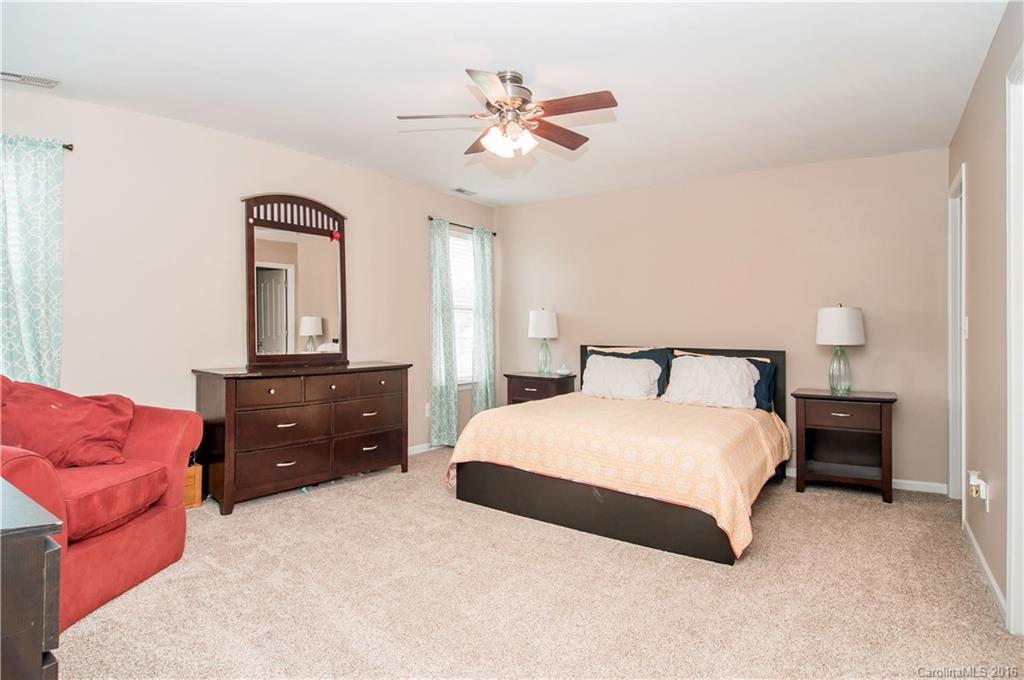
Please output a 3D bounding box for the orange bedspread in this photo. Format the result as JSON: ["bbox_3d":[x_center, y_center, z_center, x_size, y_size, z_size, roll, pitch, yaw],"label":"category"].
[{"bbox_3d":[0.882,0.797,3.611,1.897,0.551,1.754,1,3,33],"label":"orange bedspread"}]

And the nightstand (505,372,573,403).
[{"bbox_3d":[0.315,0.738,5.200,0.630,0.715,0.420,0,1,37],"label":"nightstand"}]

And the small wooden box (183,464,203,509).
[{"bbox_3d":[-2.223,0.992,3.234,0.180,0.270,0.210,0,1,38],"label":"small wooden box"}]

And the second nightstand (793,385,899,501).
[{"bbox_3d":[2.479,0.761,3.621,0.622,0.704,0.408,1,2,31],"label":"second nightstand"}]

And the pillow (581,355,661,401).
[{"bbox_3d":[0.967,0.333,4.284,0.653,0.377,0.163,1,-29,33],"label":"pillow"}]

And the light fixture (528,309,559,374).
[{"bbox_3d":[0.321,0.010,4.845,0.296,0.653,0.296,0,2,4],"label":"light fixture"}]

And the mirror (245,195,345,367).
[{"bbox_3d":[-1.588,-0.423,3.550,0.071,1.193,0.734,2,3,40],"label":"mirror"}]

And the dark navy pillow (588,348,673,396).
[{"bbox_3d":[1.076,0.291,4.386,0.694,0.428,0.153,1,-19,33],"label":"dark navy pillow"}]

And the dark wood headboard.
[{"bbox_3d":[1.454,0.553,4.398,1.830,0.960,0.080,0,1,36],"label":"dark wood headboard"}]

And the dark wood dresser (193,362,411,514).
[{"bbox_3d":[-1.516,0.670,3.753,0.470,0.900,1.510,0,1,38],"label":"dark wood dresser"}]

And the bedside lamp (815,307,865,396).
[{"bbox_3d":[2.410,0.068,3.550,0.310,0.660,0.310,0,1,37],"label":"bedside lamp"}]

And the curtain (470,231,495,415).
[{"bbox_3d":[-0.301,-0.029,5.029,0.092,2.183,0.275,2,3,40],"label":"curtain"}]

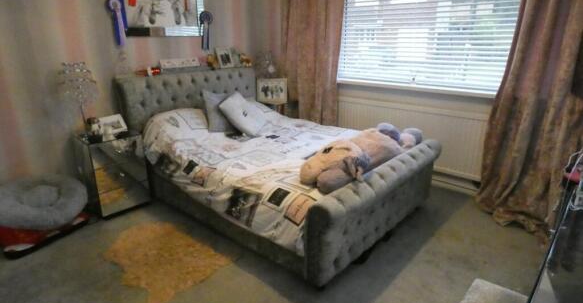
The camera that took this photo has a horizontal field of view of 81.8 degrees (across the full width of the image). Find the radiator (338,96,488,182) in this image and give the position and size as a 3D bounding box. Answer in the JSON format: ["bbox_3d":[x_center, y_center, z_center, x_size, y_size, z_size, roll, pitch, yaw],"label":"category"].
[{"bbox_3d":[1.143,-0.191,3.571,1.672,0.614,0.097,16,24,39],"label":"radiator"}]

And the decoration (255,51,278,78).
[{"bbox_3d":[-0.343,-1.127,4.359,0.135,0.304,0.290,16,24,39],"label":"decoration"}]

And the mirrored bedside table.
[{"bbox_3d":[-1.623,0.168,3.050,0.445,0.657,0.425,16,24,39],"label":"mirrored bedside table"}]

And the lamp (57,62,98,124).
[{"bbox_3d":[-1.719,-0.417,2.796,0.261,0.614,0.261,16,24,39],"label":"lamp"}]

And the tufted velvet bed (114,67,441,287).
[{"bbox_3d":[-0.174,-0.095,3.128,2.397,1.112,1.672,16,24,39],"label":"tufted velvet bed"}]

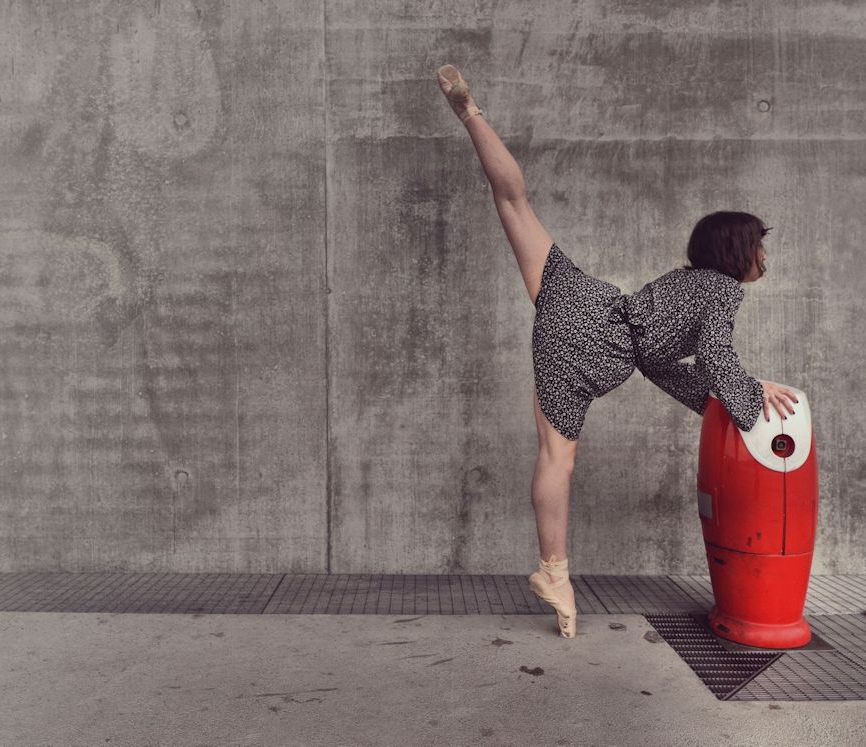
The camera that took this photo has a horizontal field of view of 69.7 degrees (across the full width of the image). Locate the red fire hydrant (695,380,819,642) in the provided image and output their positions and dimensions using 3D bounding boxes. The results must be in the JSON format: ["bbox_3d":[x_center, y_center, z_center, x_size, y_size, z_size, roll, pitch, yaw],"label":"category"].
[{"bbox_3d":[1.074,0.453,2.057,0.362,0.805,0.330,0,0,-1],"label":"red fire hydrant"}]

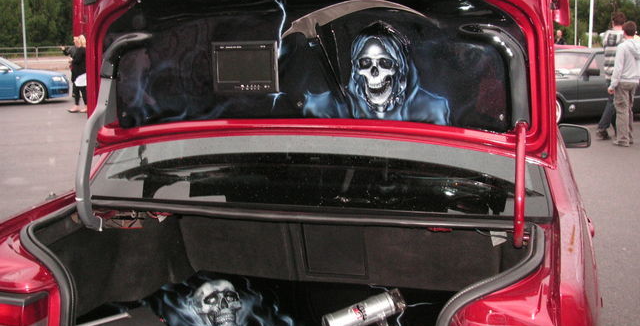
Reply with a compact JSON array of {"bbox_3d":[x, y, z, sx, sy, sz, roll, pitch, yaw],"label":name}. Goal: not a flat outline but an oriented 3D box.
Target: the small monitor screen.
[{"bbox_3d":[-0.205,-0.264,1.930,0.186,0.138,0.025,2,13,16],"label":"small monitor screen"}]

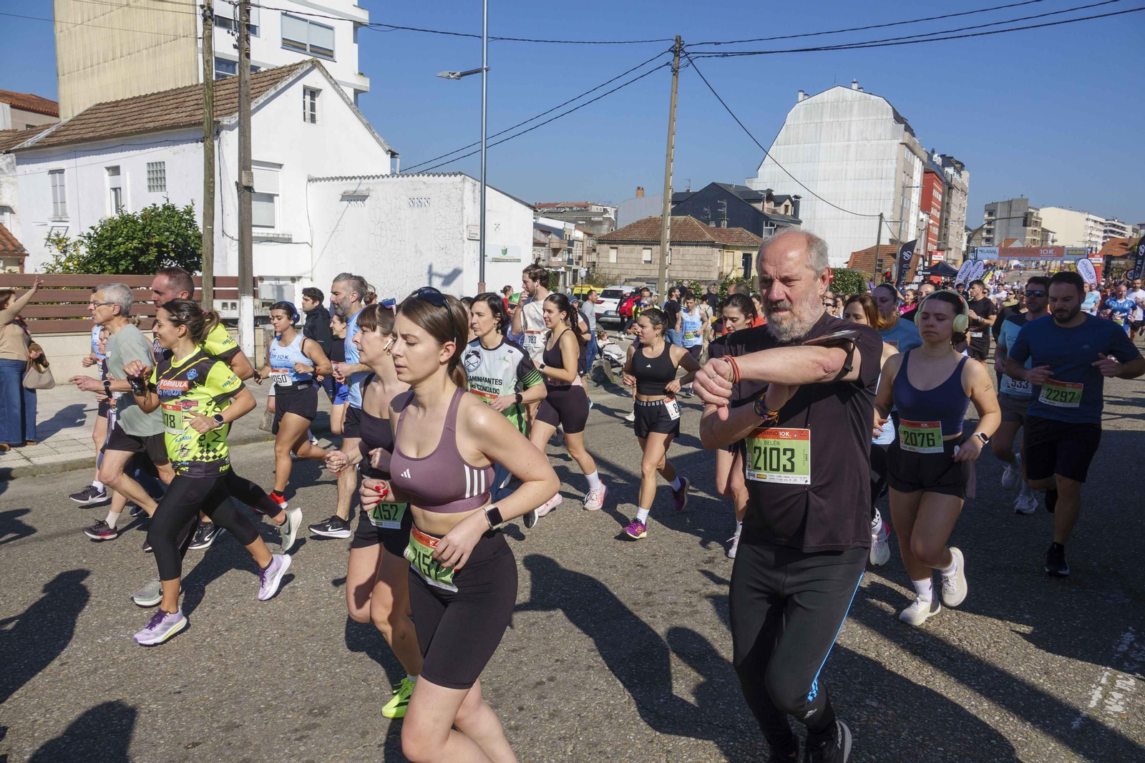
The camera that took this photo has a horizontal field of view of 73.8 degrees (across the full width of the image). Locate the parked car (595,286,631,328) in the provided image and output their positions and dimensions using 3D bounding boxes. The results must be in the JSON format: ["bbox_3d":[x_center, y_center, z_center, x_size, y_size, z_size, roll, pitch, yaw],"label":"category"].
[{"bbox_3d":[2.130,-2.920,29.700,1.830,1.620,4.350,3,8,15],"label":"parked car"}]

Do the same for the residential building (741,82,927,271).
[{"bbox_3d":[36.000,-24.400,103.500,19.500,27.000,21.000,6,9,31],"label":"residential building"}]

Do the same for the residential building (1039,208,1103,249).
[{"bbox_3d":[185.400,-54.500,288.000,19.000,19.000,27.000,9,11,44],"label":"residential building"}]

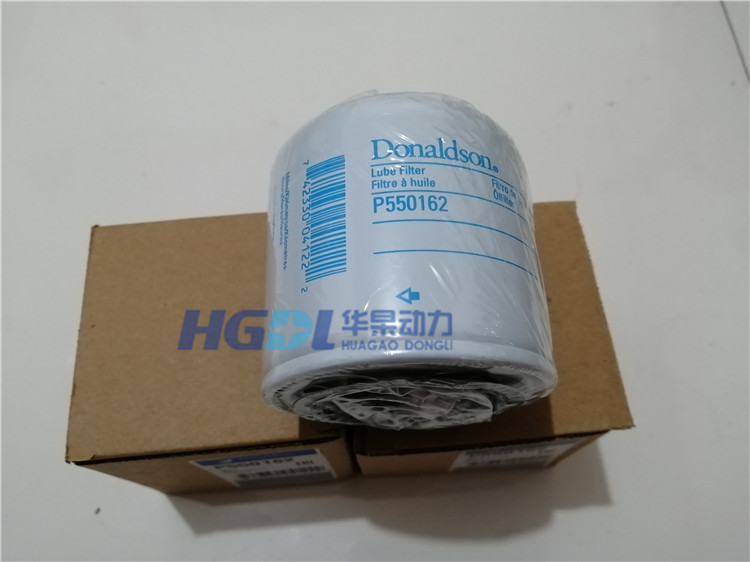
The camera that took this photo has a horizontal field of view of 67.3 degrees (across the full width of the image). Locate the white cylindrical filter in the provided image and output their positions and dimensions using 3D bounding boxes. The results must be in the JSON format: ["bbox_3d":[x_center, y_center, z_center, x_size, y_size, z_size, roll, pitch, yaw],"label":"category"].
[{"bbox_3d":[0.010,-0.003,0.197,0.093,0.093,0.092,2,66,-9],"label":"white cylindrical filter"}]

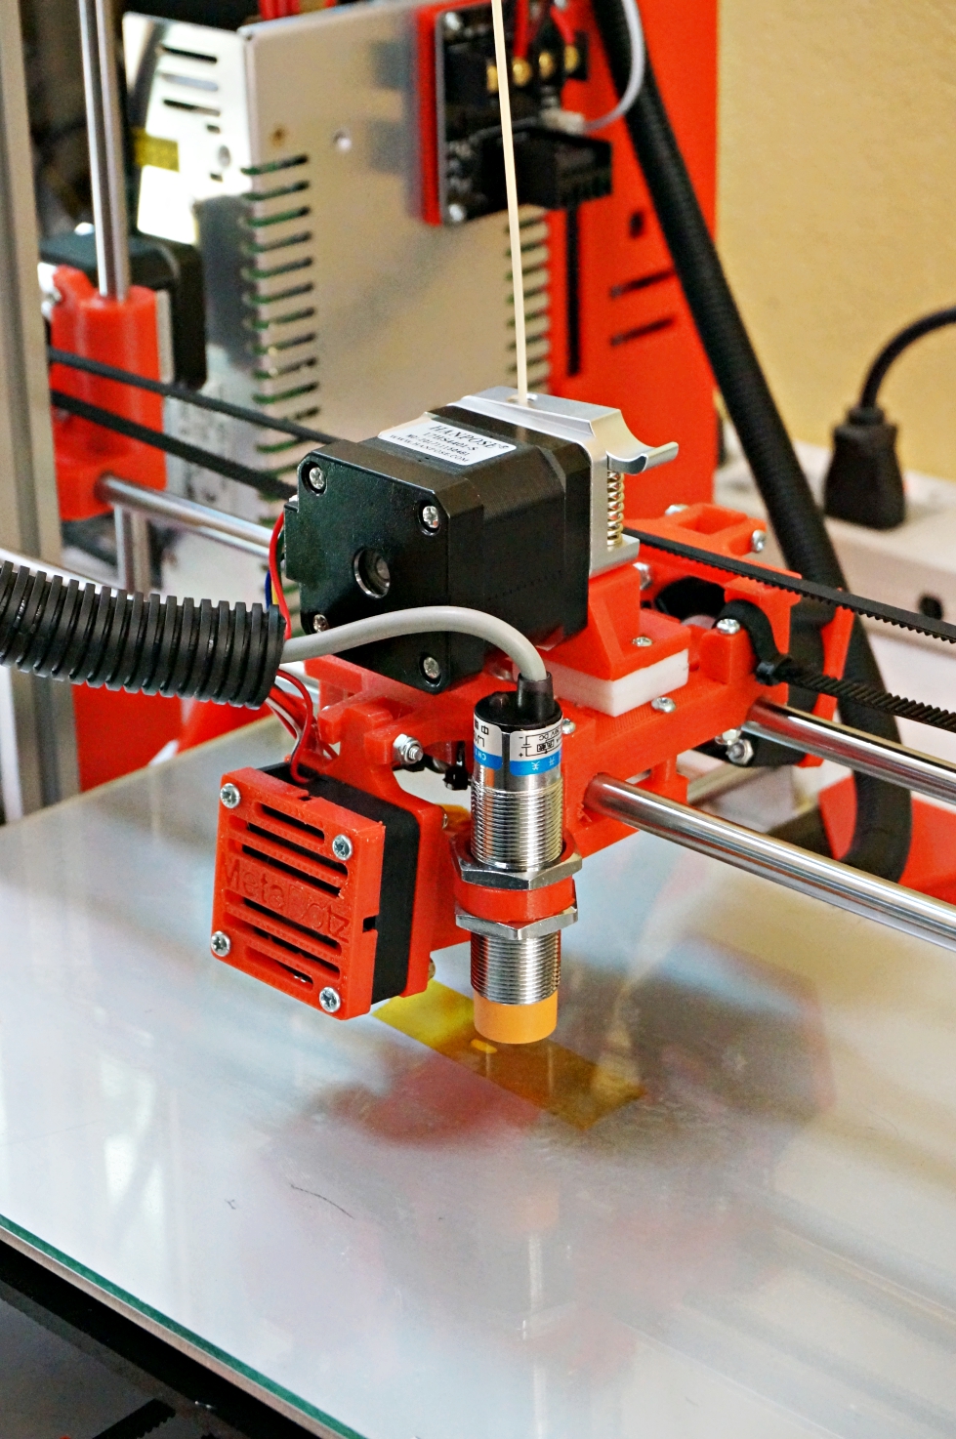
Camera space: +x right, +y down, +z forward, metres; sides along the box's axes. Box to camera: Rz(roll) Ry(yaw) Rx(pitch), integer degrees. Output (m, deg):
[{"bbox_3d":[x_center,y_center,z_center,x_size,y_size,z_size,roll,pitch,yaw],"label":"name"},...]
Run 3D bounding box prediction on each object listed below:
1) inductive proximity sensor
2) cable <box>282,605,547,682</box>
[{"bbox_3d":[0.008,0.026,0.589,0.025,0.077,0.025,0,25,0],"label":"inductive proximity sensor"},{"bbox_3d":[-0.016,-0.015,0.586,0.062,0.026,0.017,19,30,35],"label":"cable"}]

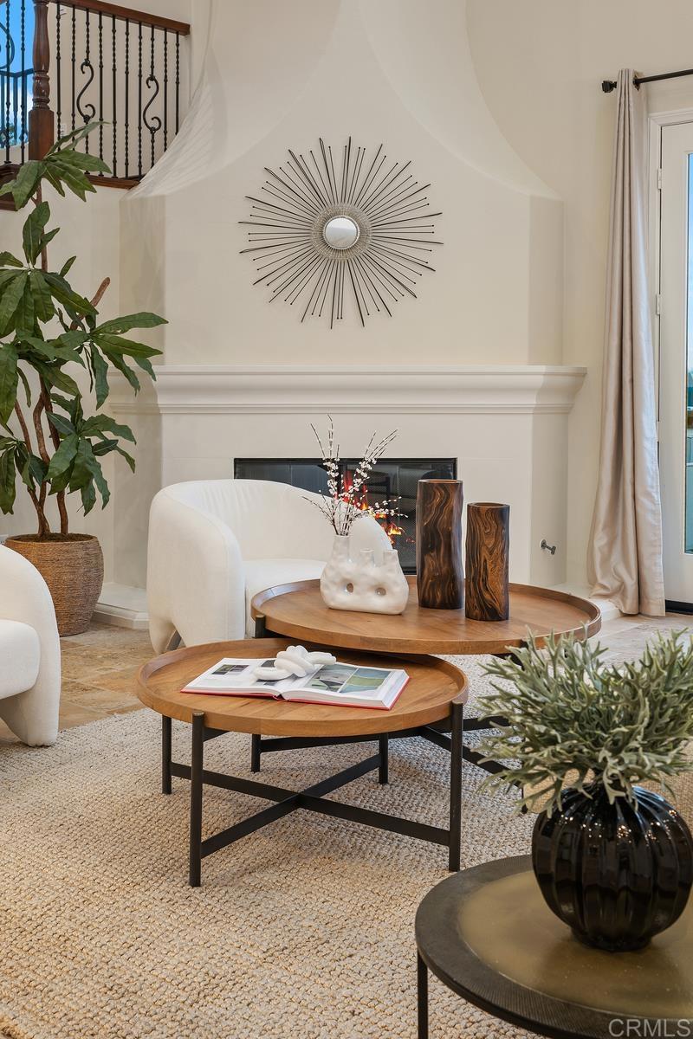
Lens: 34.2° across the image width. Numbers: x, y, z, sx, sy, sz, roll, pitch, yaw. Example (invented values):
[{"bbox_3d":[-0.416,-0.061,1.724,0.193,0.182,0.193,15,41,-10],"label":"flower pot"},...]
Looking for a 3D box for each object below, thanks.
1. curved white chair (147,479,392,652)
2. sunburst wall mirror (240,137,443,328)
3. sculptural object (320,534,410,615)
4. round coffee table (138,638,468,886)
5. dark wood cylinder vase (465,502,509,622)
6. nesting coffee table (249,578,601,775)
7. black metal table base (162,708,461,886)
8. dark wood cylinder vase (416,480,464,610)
[{"bbox_3d":[-0.317,0.199,4.657,0.862,0.713,0.813,-3,6,-33],"label":"curved white chair"},{"bbox_3d":[-0.026,-1.463,5.736,1.033,0.975,0.050,0,2,0],"label":"sunburst wall mirror"},{"bbox_3d":[0.055,0.161,3.466,0.262,0.228,0.109,2,5,20],"label":"sculptural object"},{"bbox_3d":[-0.113,0.577,2.817,0.825,0.384,0.825,-1,5,-12],"label":"round coffee table"},{"bbox_3d":[0.418,0.122,3.341,0.126,0.332,0.126,0,5,0],"label":"dark wood cylinder vase"},{"bbox_3d":[0.228,0.478,3.403,1.036,0.447,1.036,-1,5,-12],"label":"nesting coffee table"},{"bbox_3d":[-0.117,0.579,2.811,0.627,0.380,0.605,-1,5,-12],"label":"black metal table base"},{"bbox_3d":[0.294,0.074,3.521,0.145,0.386,0.145,0,5,0],"label":"dark wood cylinder vase"}]

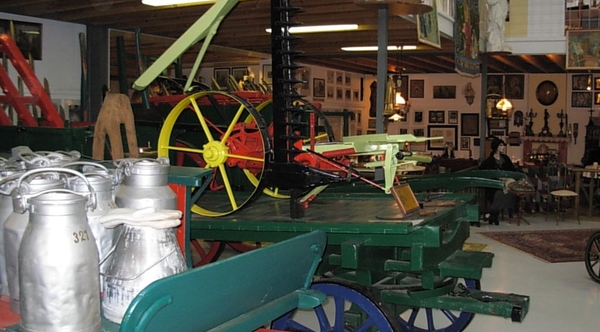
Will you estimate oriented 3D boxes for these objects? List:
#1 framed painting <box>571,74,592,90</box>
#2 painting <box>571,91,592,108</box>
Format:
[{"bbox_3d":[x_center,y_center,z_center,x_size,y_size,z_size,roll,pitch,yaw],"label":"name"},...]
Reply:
[{"bbox_3d":[6.285,-1.851,14.654,0.409,0.341,0.040,3,5,24],"label":"framed painting"},{"bbox_3d":[6.724,-1.573,15.700,0.461,0.358,0.040,2,5,15],"label":"painting"}]

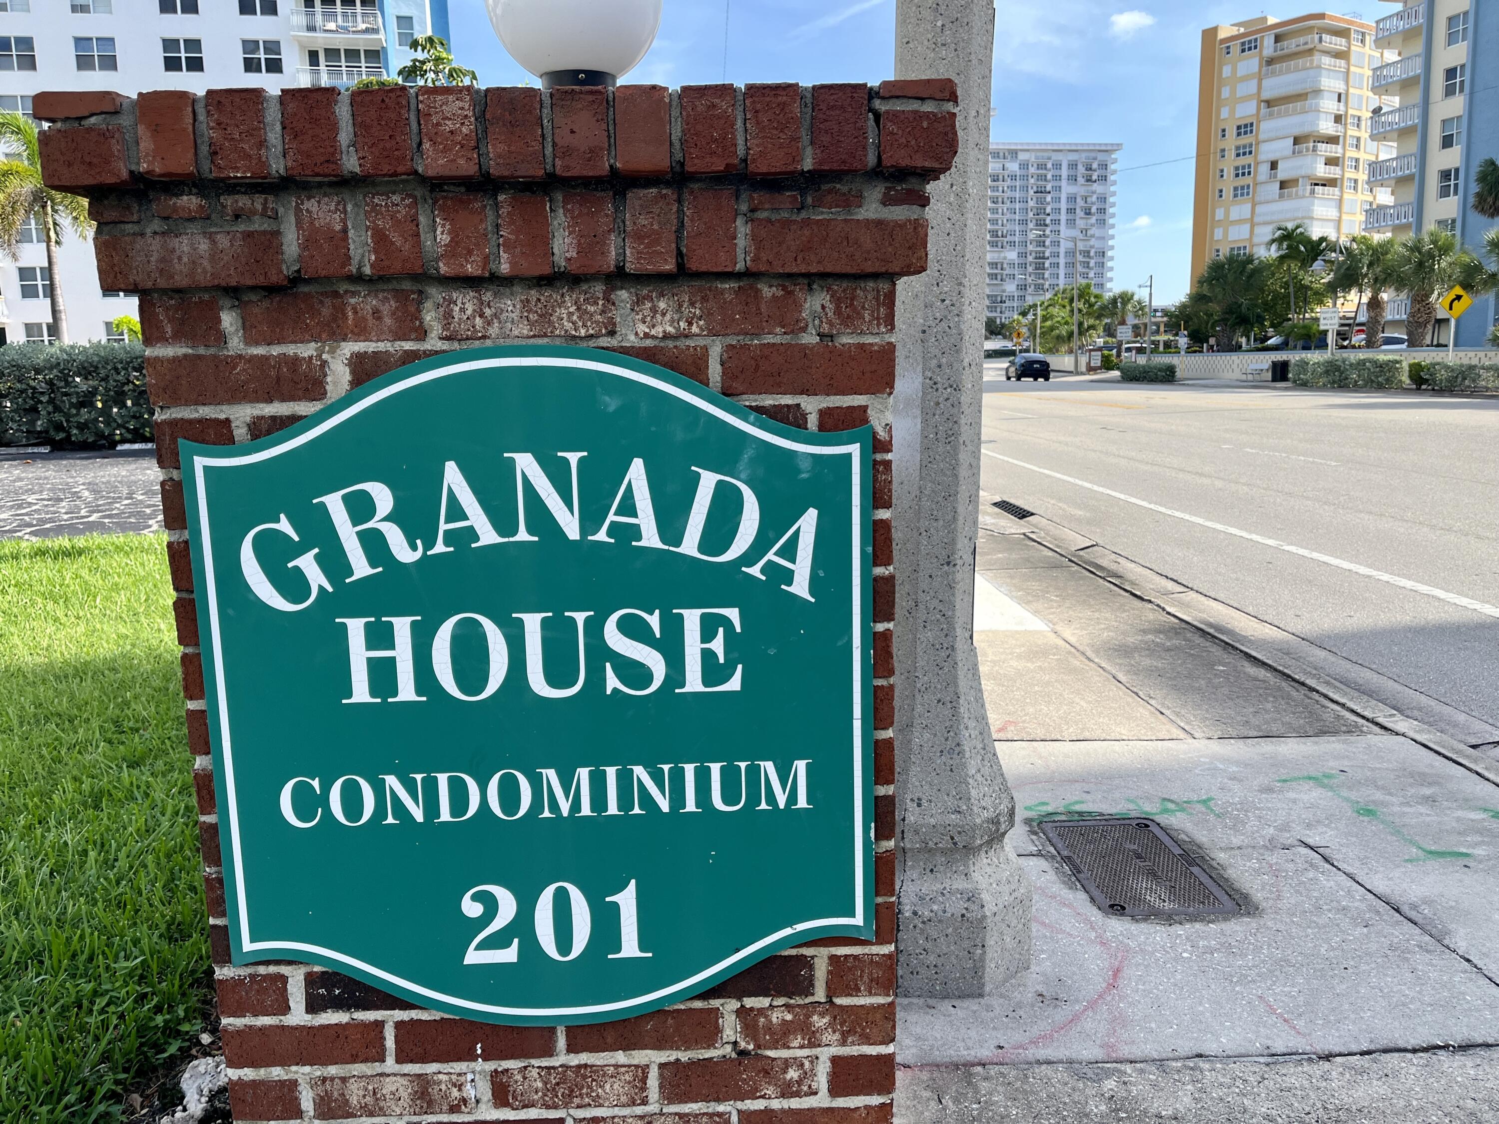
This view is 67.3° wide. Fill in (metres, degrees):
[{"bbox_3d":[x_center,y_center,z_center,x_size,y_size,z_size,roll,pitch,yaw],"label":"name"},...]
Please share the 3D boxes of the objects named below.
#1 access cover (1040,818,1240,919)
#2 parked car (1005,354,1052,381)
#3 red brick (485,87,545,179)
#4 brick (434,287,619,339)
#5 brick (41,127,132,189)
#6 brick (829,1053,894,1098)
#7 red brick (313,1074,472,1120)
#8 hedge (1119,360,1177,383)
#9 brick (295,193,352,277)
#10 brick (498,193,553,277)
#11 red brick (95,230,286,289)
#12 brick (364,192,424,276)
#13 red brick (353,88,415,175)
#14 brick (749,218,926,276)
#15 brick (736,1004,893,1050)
[{"bbox_3d":[1.142,0.911,3.365,0.380,0.030,0.637,-2,10,-1],"label":"access cover"},{"bbox_3d":[15.150,-10.646,61.264,1.900,1.500,4.720,-1,10,3],"label":"parked car"},{"bbox_3d":[-0.253,-0.474,1.301,0.058,0.092,0.200,-2,9,-2],"label":"red brick"},{"bbox_3d":[-0.256,-0.295,1.342,0.200,0.053,0.091,-1,10,-1],"label":"brick"},{"bbox_3d":[-0.705,-0.443,1.284,0.089,0.058,0.198,-2,9,-1],"label":"brick"},{"bbox_3d":[0.144,0.644,1.542,0.084,0.057,0.195,-2,10,-1],"label":"brick"},{"bbox_3d":[-0.453,0.673,1.482,0.202,0.057,0.095,-2,9,-2],"label":"red brick"},{"bbox_3d":[19.981,-9.550,56.500,1.200,1.070,2.750,-6,11,-24],"label":"hedge"},{"bbox_3d":[-0.466,-0.371,1.319,0.056,0.087,0.195,-2,10,-1],"label":"brick"},{"bbox_3d":[-0.250,-0.376,1.342,0.058,0.092,0.200,-2,9,-2],"label":"brick"},{"bbox_3d":[-0.621,-0.341,1.295,0.205,0.058,0.091,-1,10,-1],"label":"red brick"},{"bbox_3d":[-0.390,-0.373,1.321,0.058,0.086,0.195,-2,10,-1],"label":"brick"},{"bbox_3d":[-0.389,-0.470,1.288,0.061,0.088,0.198,-2,9,-1],"label":"red brick"},{"bbox_3d":[0.099,-0.362,1.308,0.202,0.057,0.091,-1,10,-1],"label":"brick"},{"bbox_3d":[0.086,0.593,1.500,0.202,0.058,0.091,-1,10,-1],"label":"brick"}]

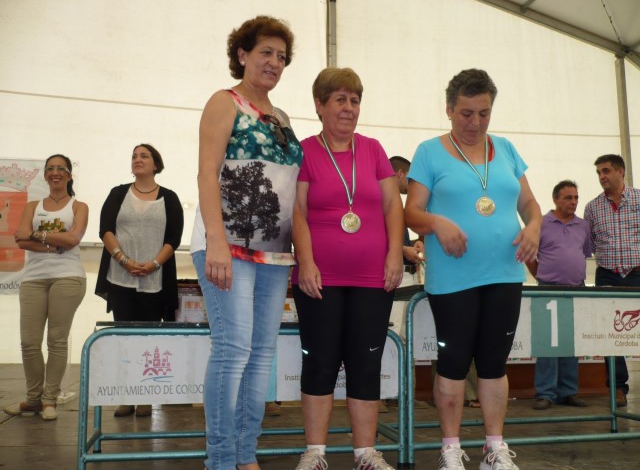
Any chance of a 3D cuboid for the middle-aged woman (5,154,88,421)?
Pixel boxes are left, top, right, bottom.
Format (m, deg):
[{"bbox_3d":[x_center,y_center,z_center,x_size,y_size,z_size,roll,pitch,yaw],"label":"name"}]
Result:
[{"bbox_3d":[-1.699,0.289,4.064,0.490,1.636,0.400,0,-7,-2],"label":"middle-aged woman"}]

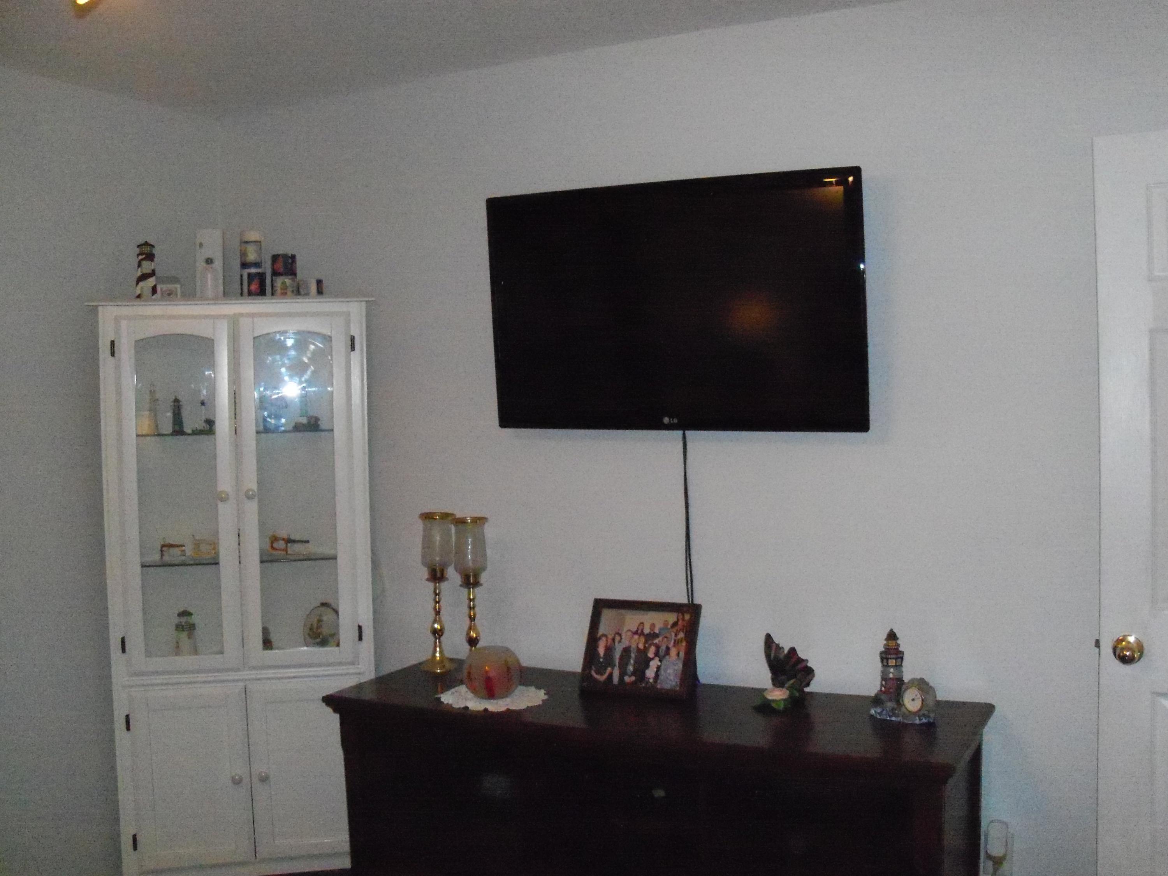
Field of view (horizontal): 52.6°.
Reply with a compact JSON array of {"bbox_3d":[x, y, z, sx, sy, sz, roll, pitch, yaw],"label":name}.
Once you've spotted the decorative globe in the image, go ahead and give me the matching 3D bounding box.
[{"bbox_3d":[-0.226,0.584,2.930,0.145,0.118,0.145,-1,2,0],"label":"decorative globe"}]

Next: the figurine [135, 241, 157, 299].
[{"bbox_3d":[-1.241,-0.473,3.345,0.062,0.168,0.062,-2,2,-17],"label":"figurine"}]

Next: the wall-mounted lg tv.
[{"bbox_3d":[0.222,-0.334,3.008,1.020,0.625,0.075,1,9,27],"label":"wall-mounted lg tv"}]

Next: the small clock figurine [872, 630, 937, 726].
[{"bbox_3d":[0.711,0.528,2.630,0.135,0.190,0.085,0,2,40],"label":"small clock figurine"}]

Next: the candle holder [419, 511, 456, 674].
[{"bbox_3d":[-0.404,0.422,3.250,0.102,0.425,0.102,-1,2,0],"label":"candle holder"}]

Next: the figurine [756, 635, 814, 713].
[{"bbox_3d":[0.476,0.548,2.785,0.128,0.165,0.090,-1,2,26],"label":"figurine"}]

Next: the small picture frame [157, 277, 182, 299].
[{"bbox_3d":[-1.190,-0.430,3.390,0.072,0.072,0.030,-2,2,-14],"label":"small picture frame"}]

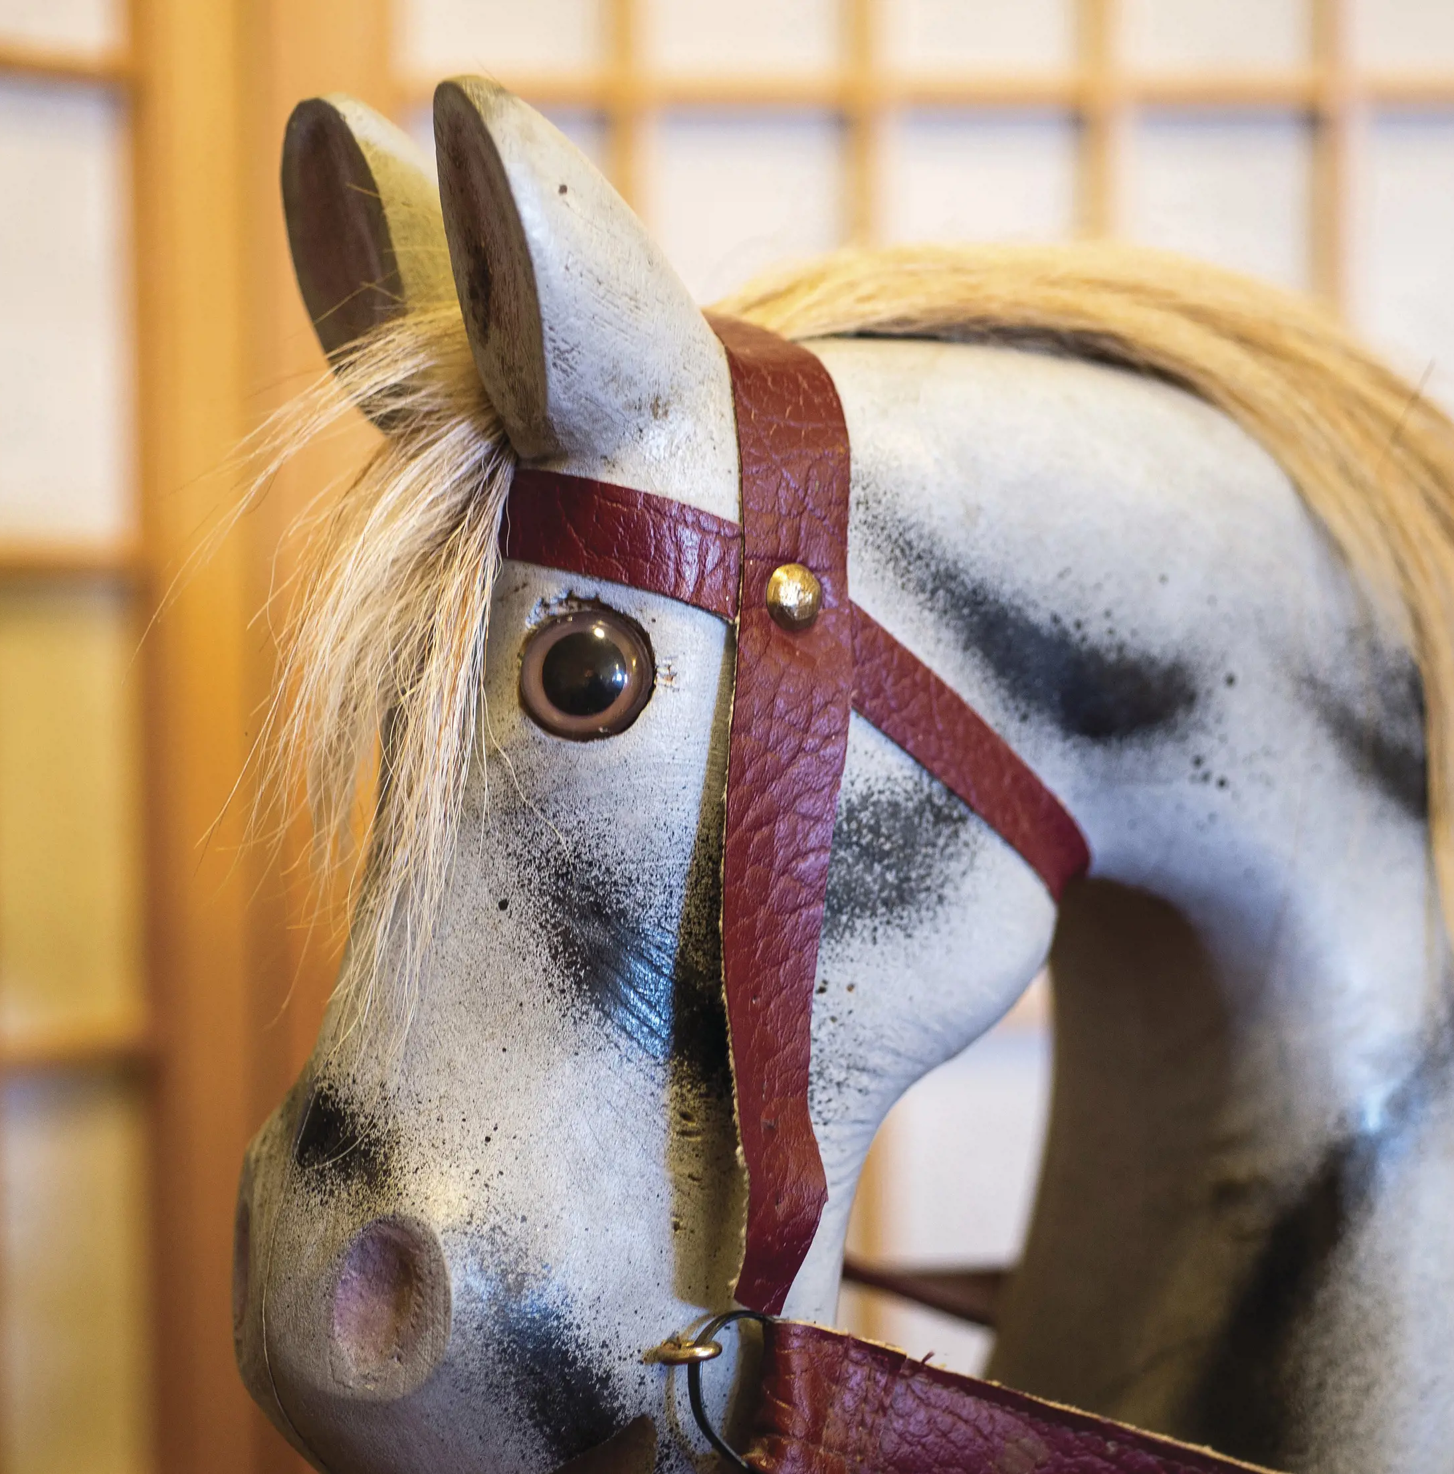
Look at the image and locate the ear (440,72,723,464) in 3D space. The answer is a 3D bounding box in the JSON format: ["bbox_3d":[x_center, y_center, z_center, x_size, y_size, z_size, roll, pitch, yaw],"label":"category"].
[{"bbox_3d":[-0.029,-0.094,0.750,0.045,0.080,0.040,-13,8,-25],"label":"ear"}]

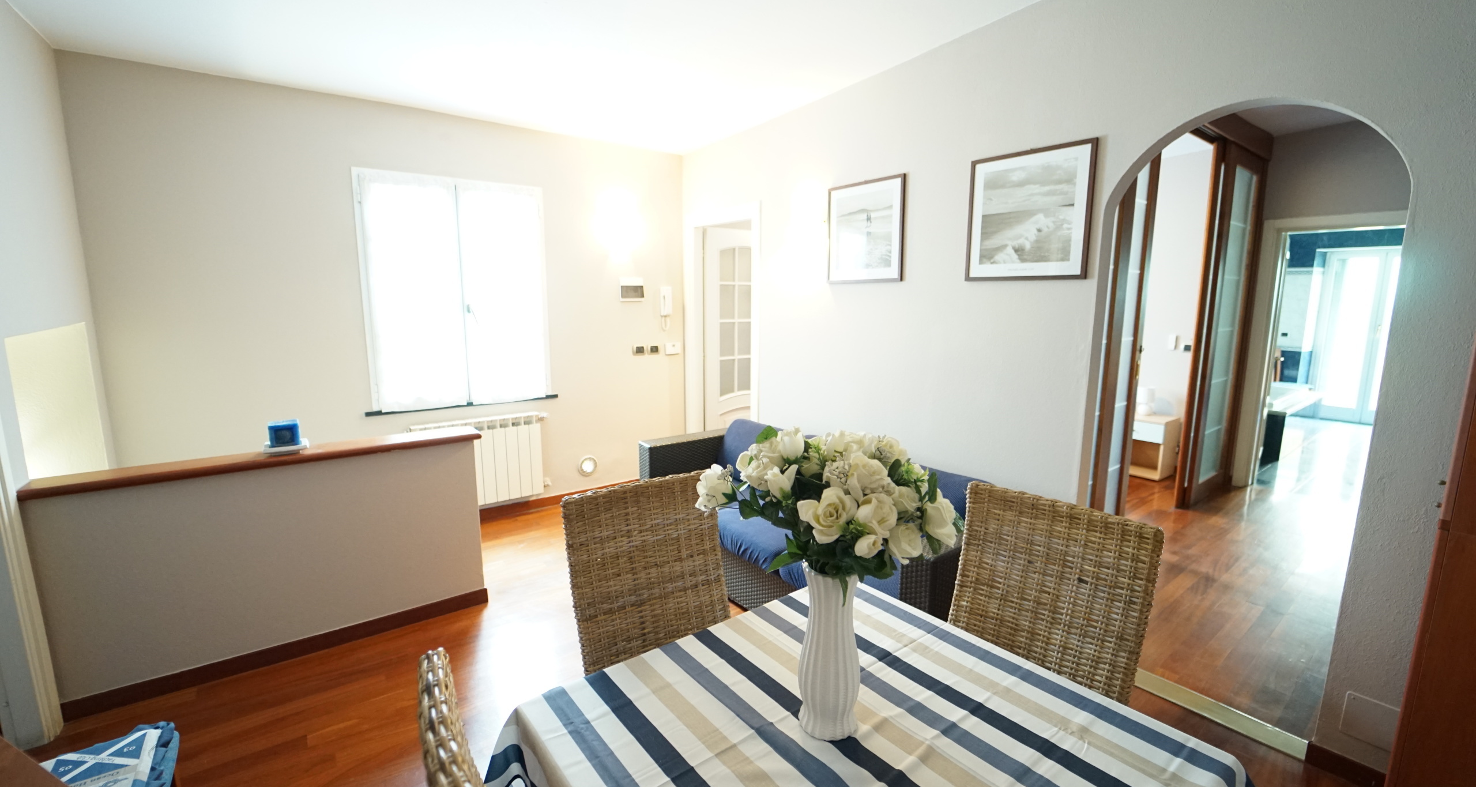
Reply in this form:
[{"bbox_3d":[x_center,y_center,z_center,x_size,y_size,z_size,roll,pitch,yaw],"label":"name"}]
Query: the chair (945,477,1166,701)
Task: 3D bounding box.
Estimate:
[{"bbox_3d":[0.619,0.788,1.371,0.560,0.965,0.460,-8,12,-40],"label":"chair"}]

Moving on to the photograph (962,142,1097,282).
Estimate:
[{"bbox_3d":[1.205,-0.738,2.400,0.025,0.524,0.527,-7,11,-35],"label":"photograph"}]

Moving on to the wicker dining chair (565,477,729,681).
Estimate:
[{"bbox_3d":[-0.136,0.770,1.513,0.460,0.965,0.560,-6,10,-30],"label":"wicker dining chair"}]

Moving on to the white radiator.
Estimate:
[{"bbox_3d":[-1.751,0.463,3.921,0.830,0.585,0.100,-7,11,-35],"label":"white radiator"}]

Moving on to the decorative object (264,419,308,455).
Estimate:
[{"bbox_3d":[-1.910,0.186,2.428,0.145,0.128,0.135,-7,11,-35],"label":"decorative object"}]

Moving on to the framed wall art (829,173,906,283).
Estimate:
[{"bbox_3d":[0.689,-0.870,3.118,0.025,0.527,0.535,-7,11,-35],"label":"framed wall art"}]

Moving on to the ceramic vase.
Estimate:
[{"bbox_3d":[0.152,0.426,0.980,0.108,0.296,0.108,0,9,0],"label":"ceramic vase"}]

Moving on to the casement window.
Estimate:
[{"bbox_3d":[-1.829,-0.663,3.807,1.110,1.450,0.080,-7,11,-35],"label":"casement window"}]

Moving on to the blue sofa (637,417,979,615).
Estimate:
[{"bbox_3d":[0.361,0.668,2.979,0.890,0.710,2.100,-7,11,-35],"label":"blue sofa"}]

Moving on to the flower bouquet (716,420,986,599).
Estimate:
[{"bbox_3d":[0.139,0.186,0.945,0.410,0.255,0.370,0,9,0],"label":"flower bouquet"}]

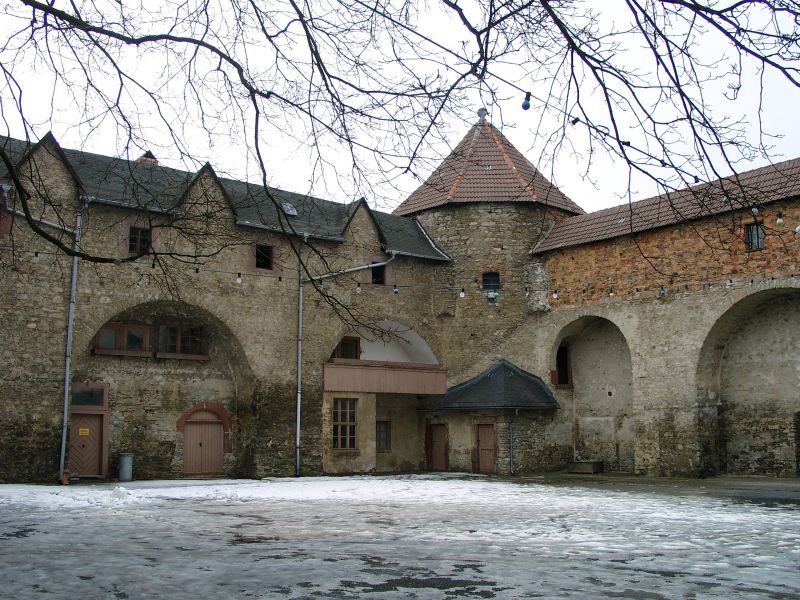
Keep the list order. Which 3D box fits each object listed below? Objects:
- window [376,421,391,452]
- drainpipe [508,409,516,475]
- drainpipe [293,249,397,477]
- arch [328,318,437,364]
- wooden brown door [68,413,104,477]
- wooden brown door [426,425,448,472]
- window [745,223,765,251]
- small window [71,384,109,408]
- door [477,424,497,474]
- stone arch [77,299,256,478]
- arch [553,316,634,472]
[{"bbox_3d":[-0.713,5.740,33.058,0.753,1.326,0.150,7,-12,-34],"label":"window"},{"bbox_3d":[4.230,5.367,29.754,0.220,2.461,0.220,0,-10,0],"label":"drainpipe"},{"bbox_3d":[-2.001,2.379,30.642,4.599,8.797,0.200,7,-12,-34],"label":"drainpipe"},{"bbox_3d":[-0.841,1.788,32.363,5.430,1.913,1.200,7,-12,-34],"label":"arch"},{"bbox_3d":[-10.524,4.864,26.419,1.140,2.074,0.150,7,-12,-34],"label":"wooden brown door"},{"bbox_3d":[1.628,6.169,32.892,0.150,1.893,1.090,9,-13,-43],"label":"wooden brown door"},{"bbox_3d":[12.280,-2.183,27.228,0.200,0.984,0.683,9,-13,-41],"label":"window"},{"bbox_3d":[-10.549,3.275,26.673,1.199,0.741,0.150,7,-12,-34],"label":"small window"},{"bbox_3d":[3.433,5.891,31.043,0.150,1.922,0.971,9,-13,-43],"label":"door"},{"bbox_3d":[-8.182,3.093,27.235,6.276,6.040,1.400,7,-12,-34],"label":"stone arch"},{"bbox_3d":[8.117,3.822,31.828,1.300,6.229,3.875,9,-13,-41],"label":"arch"}]

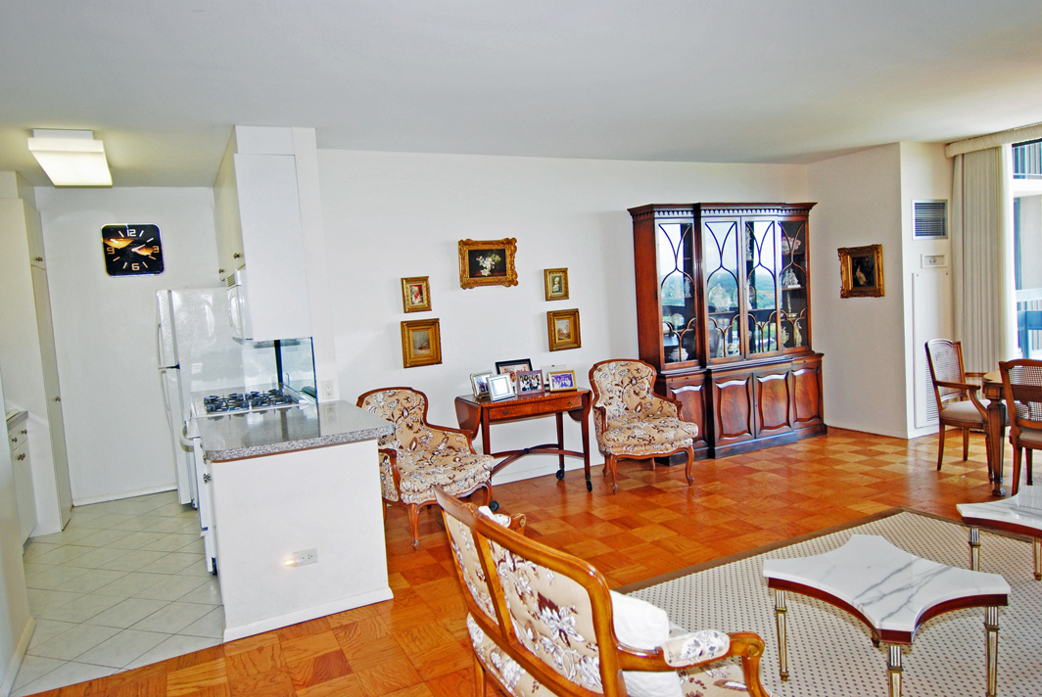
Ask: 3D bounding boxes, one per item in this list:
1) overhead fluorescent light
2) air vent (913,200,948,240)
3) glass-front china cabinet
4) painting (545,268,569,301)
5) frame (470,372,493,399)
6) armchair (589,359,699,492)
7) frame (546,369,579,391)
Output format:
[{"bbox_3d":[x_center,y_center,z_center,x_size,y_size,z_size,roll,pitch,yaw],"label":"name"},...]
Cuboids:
[{"bbox_3d":[-3.039,-1.279,4.358,0.377,0.126,1.102,-6,4,-29],"label":"overhead fluorescent light"},{"bbox_3d":[3.695,-1.159,5.739,0.530,0.350,0.035,-6,5,-26],"label":"air vent"},{"bbox_3d":[1.995,-0.188,5.997,1.923,2.232,0.454,-5,4,-24],"label":"glass-front china cabinet"},{"bbox_3d":[0.300,-0.528,5.265,0.195,0.255,0.050,-6,5,-26],"label":"painting"},{"bbox_3d":[-0.277,0.277,4.739,0.190,0.175,0.040,-8,-8,-41],"label":"frame"},{"bbox_3d":[0.957,0.587,5.081,0.667,0.937,0.706,-4,4,-8],"label":"armchair"},{"bbox_3d":[0.316,0.251,4.807,0.204,0.150,0.040,-5,-14,-12],"label":"frame"}]

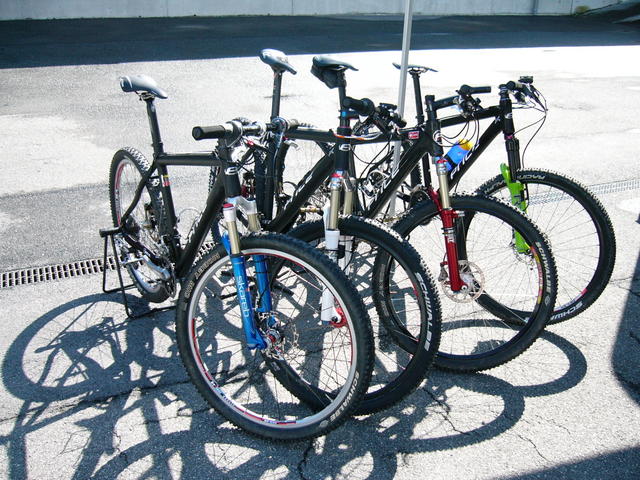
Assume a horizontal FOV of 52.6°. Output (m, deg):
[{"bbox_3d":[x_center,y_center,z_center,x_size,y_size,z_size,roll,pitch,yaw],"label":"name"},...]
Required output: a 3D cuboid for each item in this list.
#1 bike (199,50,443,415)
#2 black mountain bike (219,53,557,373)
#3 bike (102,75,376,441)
[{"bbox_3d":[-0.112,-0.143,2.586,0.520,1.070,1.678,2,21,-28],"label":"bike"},{"bbox_3d":[0.237,-0.228,2.772,0.550,1.072,1.604,-13,28,-29],"label":"black mountain bike"},{"bbox_3d":[-0.447,-0.041,2.357,0.530,1.002,1.669,-15,29,-32],"label":"bike"}]

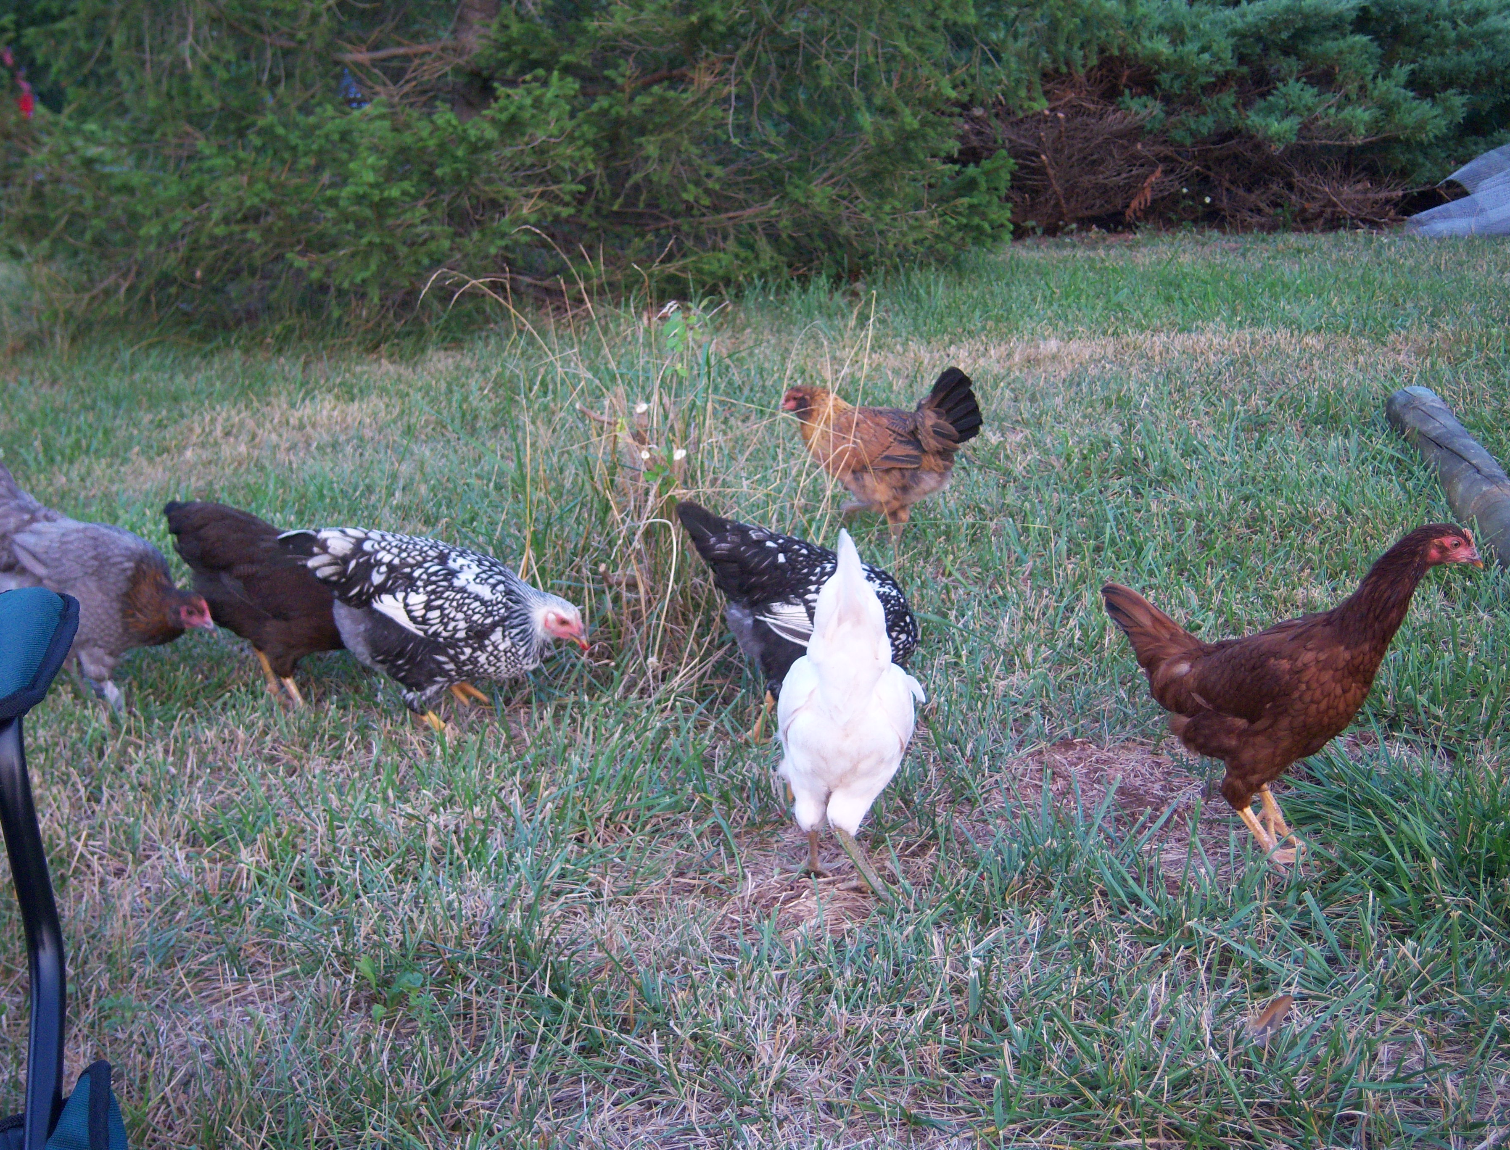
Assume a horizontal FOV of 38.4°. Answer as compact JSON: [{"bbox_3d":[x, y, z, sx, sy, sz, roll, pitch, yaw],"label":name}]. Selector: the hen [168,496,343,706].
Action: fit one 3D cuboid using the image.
[{"bbox_3d":[-0.666,0.034,3.170,0.410,0.295,0.190,-4,12,-20],"label":"hen"}]

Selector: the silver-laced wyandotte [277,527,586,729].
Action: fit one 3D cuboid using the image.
[{"bbox_3d":[-0.456,0.063,3.063,0.430,0.280,0.190,0,11,0],"label":"silver-laced wyandotte"}]

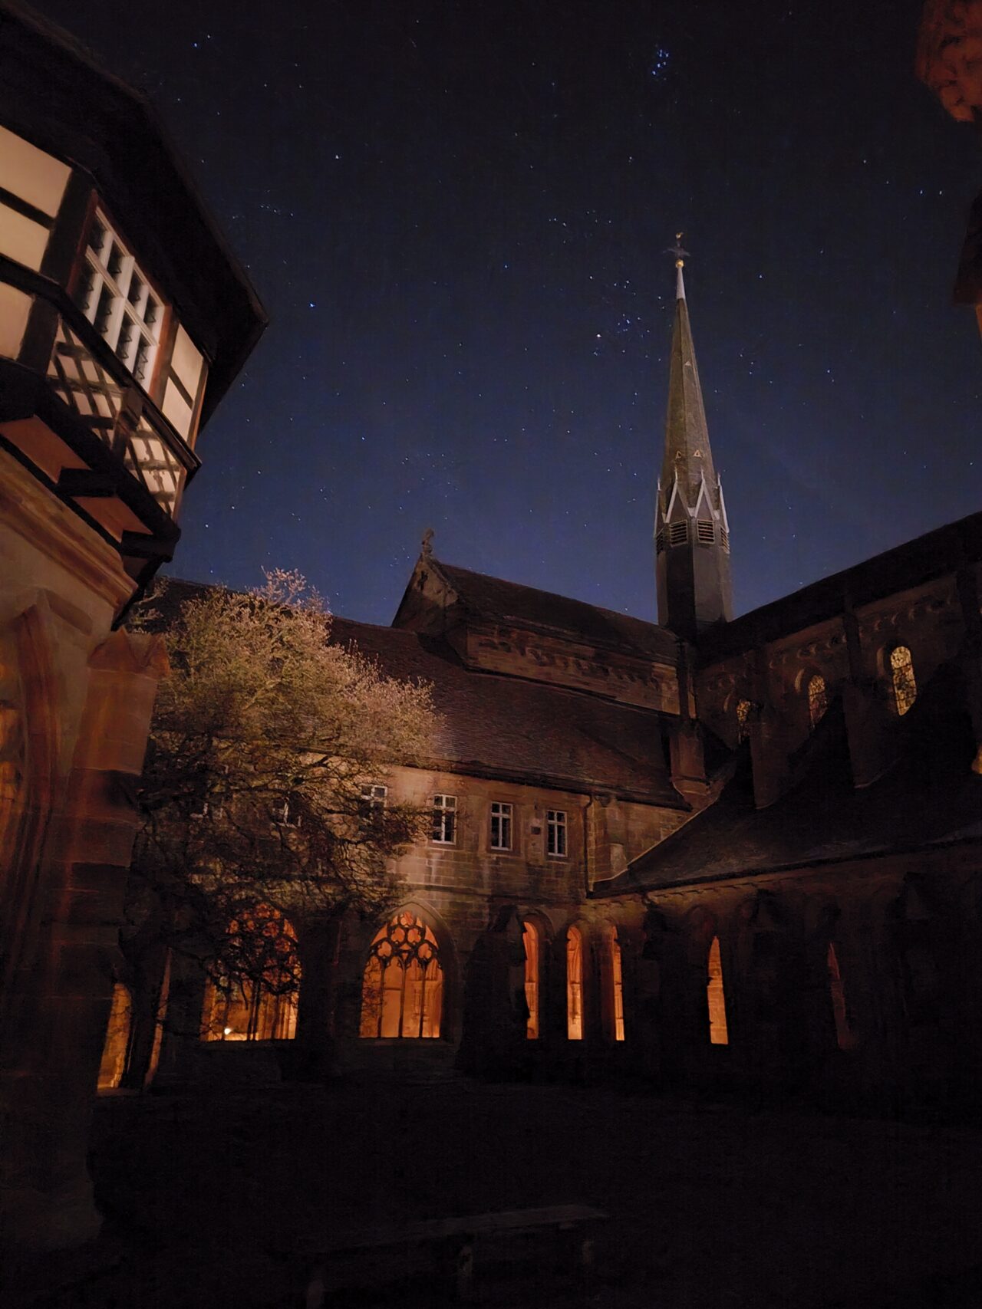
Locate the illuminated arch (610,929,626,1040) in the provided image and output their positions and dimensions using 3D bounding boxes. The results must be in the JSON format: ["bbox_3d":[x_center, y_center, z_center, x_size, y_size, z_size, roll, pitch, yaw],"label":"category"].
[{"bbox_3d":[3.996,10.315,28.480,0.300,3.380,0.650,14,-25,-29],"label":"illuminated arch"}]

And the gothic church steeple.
[{"bbox_3d":[12.322,-14.098,56.680,4.180,29.260,4.180,14,-25,-29],"label":"gothic church steeple"}]

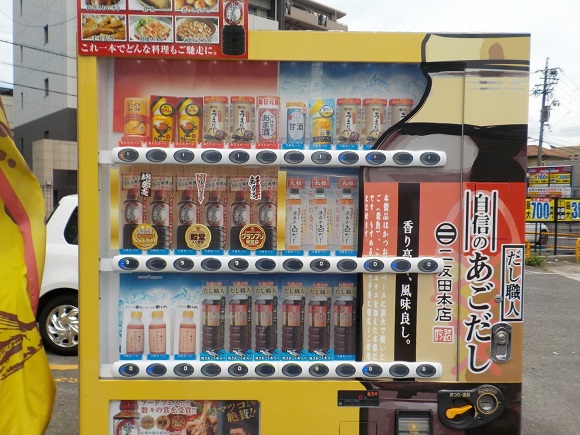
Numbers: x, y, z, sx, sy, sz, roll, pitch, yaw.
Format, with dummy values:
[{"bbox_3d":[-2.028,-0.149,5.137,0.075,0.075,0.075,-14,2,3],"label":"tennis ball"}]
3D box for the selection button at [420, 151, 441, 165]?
[{"bbox_3d":[0.370,-0.153,1.328,0.054,0.034,0.018,1,2,-1],"label":"selection button"}]

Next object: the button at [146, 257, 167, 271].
[{"bbox_3d":[-0.343,0.119,1.292,0.054,0.035,0.015,0,2,-1],"label":"button"}]

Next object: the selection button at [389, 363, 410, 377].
[{"bbox_3d":[0.293,0.412,1.350,0.054,0.034,0.018,1,2,-1],"label":"selection button"}]

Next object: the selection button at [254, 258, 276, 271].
[{"bbox_3d":[-0.065,0.126,1.331,0.054,0.034,0.018,1,2,-1],"label":"selection button"}]

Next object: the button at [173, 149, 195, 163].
[{"bbox_3d":[-0.271,-0.156,1.284,0.054,0.034,0.014,0,2,-1],"label":"button"}]

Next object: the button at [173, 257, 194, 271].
[{"bbox_3d":[-0.274,0.121,1.295,0.054,0.034,0.014,0,2,-1],"label":"button"}]

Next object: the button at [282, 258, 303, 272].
[{"bbox_3d":[0.007,0.122,1.300,0.054,0.035,0.015,0,2,-1],"label":"button"}]

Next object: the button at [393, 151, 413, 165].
[{"bbox_3d":[0.291,-0.151,1.296,0.054,0.034,0.014,0,2,-1],"label":"button"}]

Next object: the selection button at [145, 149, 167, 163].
[{"bbox_3d":[-0.350,-0.160,1.313,0.054,0.034,0.018,1,2,-1],"label":"selection button"}]

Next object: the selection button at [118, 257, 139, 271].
[{"bbox_3d":[-0.413,0.119,1.291,0.054,0.035,0.015,0,2,-1],"label":"selection button"}]

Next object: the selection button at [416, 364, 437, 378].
[{"bbox_3d":[0.356,0.402,1.319,0.054,0.034,0.014,0,2,-1],"label":"selection button"}]

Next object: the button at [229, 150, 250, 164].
[{"bbox_3d":[-0.130,-0.154,1.286,0.054,0.035,0.015,0,2,-1],"label":"button"}]

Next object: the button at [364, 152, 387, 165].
[{"bbox_3d":[0.220,-0.151,1.293,0.054,0.035,0.015,0,2,-1],"label":"button"}]

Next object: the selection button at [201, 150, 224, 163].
[{"bbox_3d":[-0.201,-0.155,1.285,0.054,0.034,0.014,0,2,-1],"label":"selection button"}]

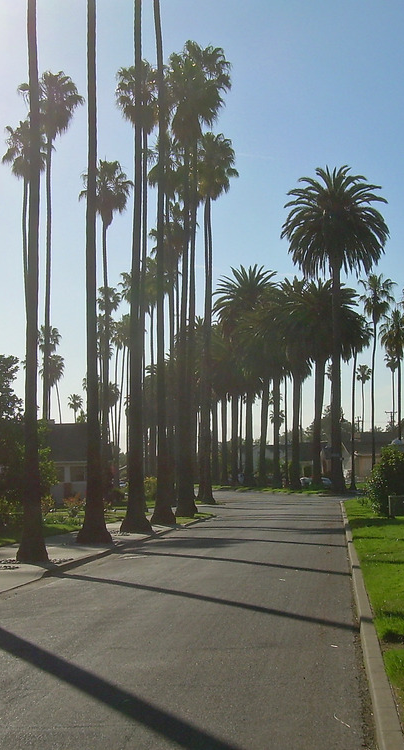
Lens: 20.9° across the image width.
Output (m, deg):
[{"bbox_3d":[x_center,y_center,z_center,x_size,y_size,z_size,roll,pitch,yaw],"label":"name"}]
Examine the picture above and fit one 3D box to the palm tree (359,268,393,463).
[{"bbox_3d":[15.601,0.474,97.318,3.300,19.350,3.300,0,-5,0],"label":"palm tree"}]

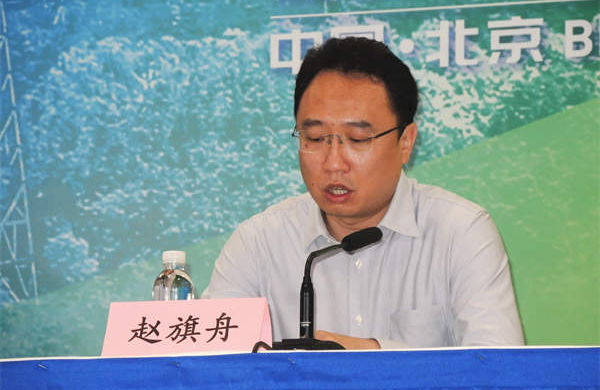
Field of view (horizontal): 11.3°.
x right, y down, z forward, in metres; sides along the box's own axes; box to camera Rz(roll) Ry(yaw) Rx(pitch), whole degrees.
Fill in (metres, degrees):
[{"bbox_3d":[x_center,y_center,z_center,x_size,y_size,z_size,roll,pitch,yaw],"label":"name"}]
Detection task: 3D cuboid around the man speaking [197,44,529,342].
[{"bbox_3d":[0.062,0.365,4.413,0.520,1.253,0.750,-2,-7,15],"label":"man speaking"}]

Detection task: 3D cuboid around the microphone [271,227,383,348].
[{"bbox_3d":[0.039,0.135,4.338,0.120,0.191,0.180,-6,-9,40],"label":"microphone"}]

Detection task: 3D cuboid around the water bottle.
[{"bbox_3d":[-0.187,0.165,4.474,0.061,0.165,0.061,0,-7,0],"label":"water bottle"}]

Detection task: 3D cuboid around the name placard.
[{"bbox_3d":[-0.163,0.189,4.320,0.237,0.079,0.065,-2,-7,18],"label":"name placard"}]

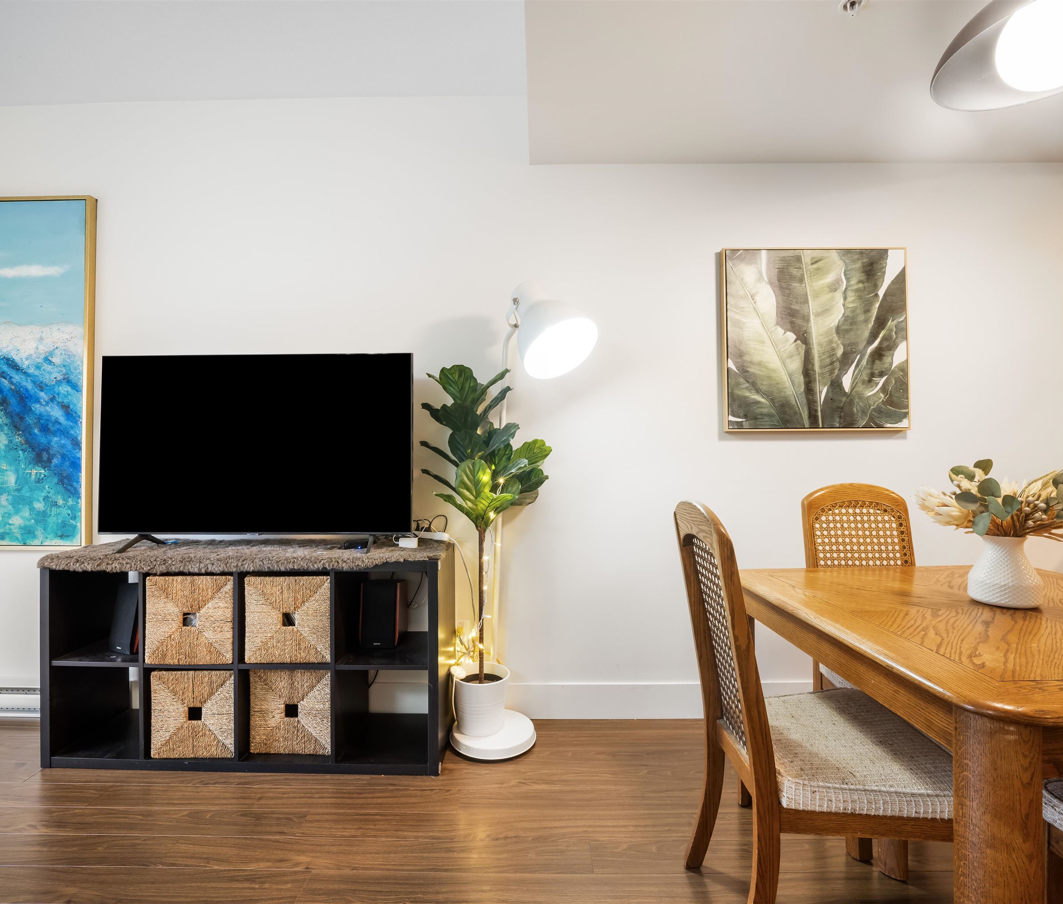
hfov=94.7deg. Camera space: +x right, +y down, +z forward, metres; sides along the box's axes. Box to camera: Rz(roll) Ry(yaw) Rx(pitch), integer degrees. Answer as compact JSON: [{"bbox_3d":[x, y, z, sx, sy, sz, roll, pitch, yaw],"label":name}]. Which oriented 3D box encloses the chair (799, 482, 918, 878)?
[{"bbox_3d":[1.185,0.638,1.575,0.460,1.040,0.540,0,0,0],"label":"chair"}]

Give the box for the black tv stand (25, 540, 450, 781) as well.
[{"bbox_3d":[-1.062,0.775,1.973,1.470,0.780,0.390,0,0,2],"label":"black tv stand"}]

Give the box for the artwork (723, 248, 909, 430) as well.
[{"bbox_3d":[1.240,-0.486,2.125,0.790,0.790,0.035,0,0,0],"label":"artwork"}]

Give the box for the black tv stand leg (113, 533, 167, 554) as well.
[{"bbox_3d":[-1.535,0.353,1.935,0.040,0.057,0.215,0,0,1],"label":"black tv stand leg"}]

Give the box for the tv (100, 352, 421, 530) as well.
[{"bbox_3d":[-1.088,-0.035,1.935,1.235,0.710,0.065,0,0,1],"label":"tv"}]

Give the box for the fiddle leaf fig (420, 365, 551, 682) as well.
[{"bbox_3d":[-0.186,0.300,1.950,0.510,1.290,0.430,0,0,0],"label":"fiddle leaf fig"}]

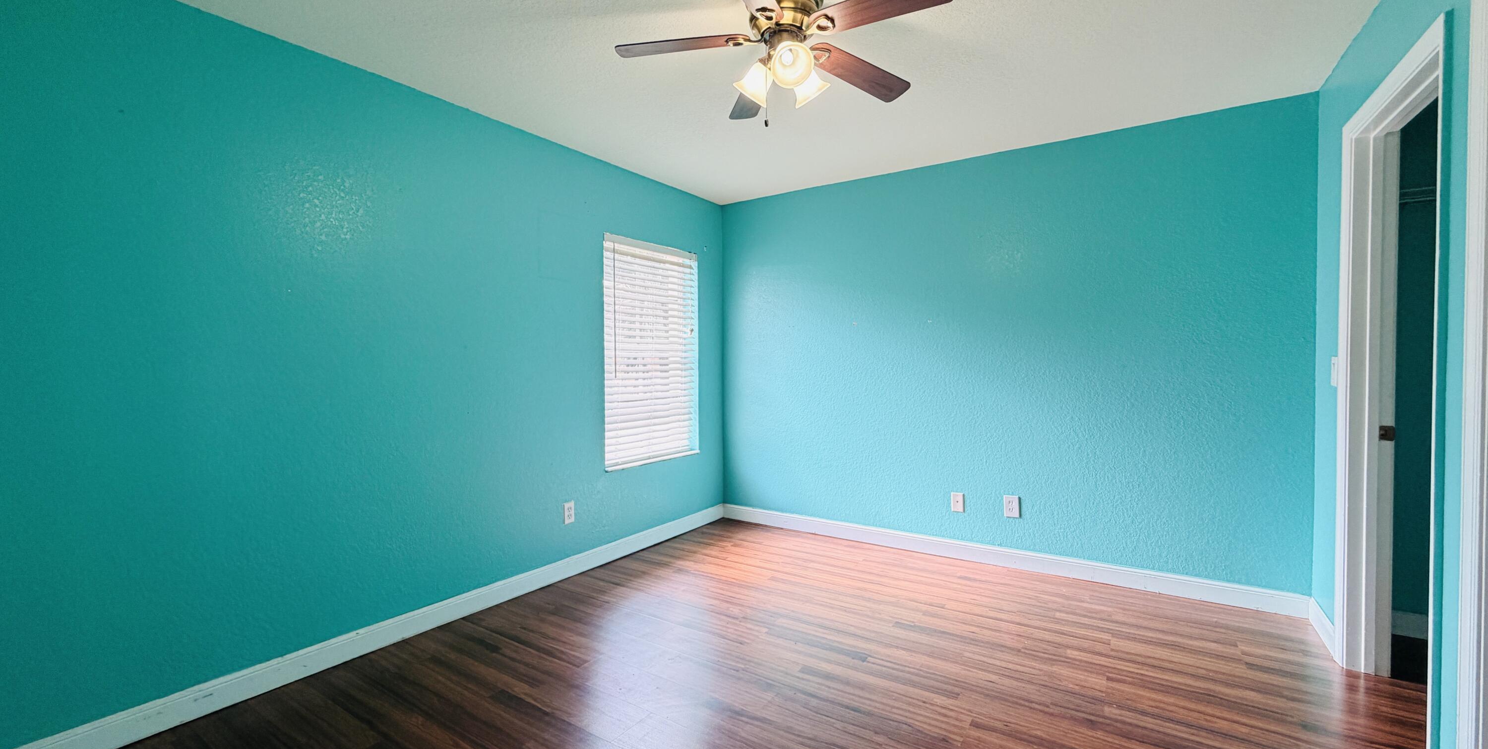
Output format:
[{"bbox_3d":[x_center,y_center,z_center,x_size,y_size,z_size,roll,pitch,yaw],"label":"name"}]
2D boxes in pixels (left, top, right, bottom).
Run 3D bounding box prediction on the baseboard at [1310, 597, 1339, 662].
[{"bbox_3d":[2.505,1.100,2.612,0.018,0.112,0.474,1,2,34],"label":"baseboard"}]

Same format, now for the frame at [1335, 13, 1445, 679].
[{"bbox_3d":[2.159,0.108,1.955,0.145,2.128,0.969,1,2,34],"label":"frame"}]

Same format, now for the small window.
[{"bbox_3d":[-0.618,-0.156,4.031,0.075,1.420,0.895,1,2,34],"label":"small window"}]

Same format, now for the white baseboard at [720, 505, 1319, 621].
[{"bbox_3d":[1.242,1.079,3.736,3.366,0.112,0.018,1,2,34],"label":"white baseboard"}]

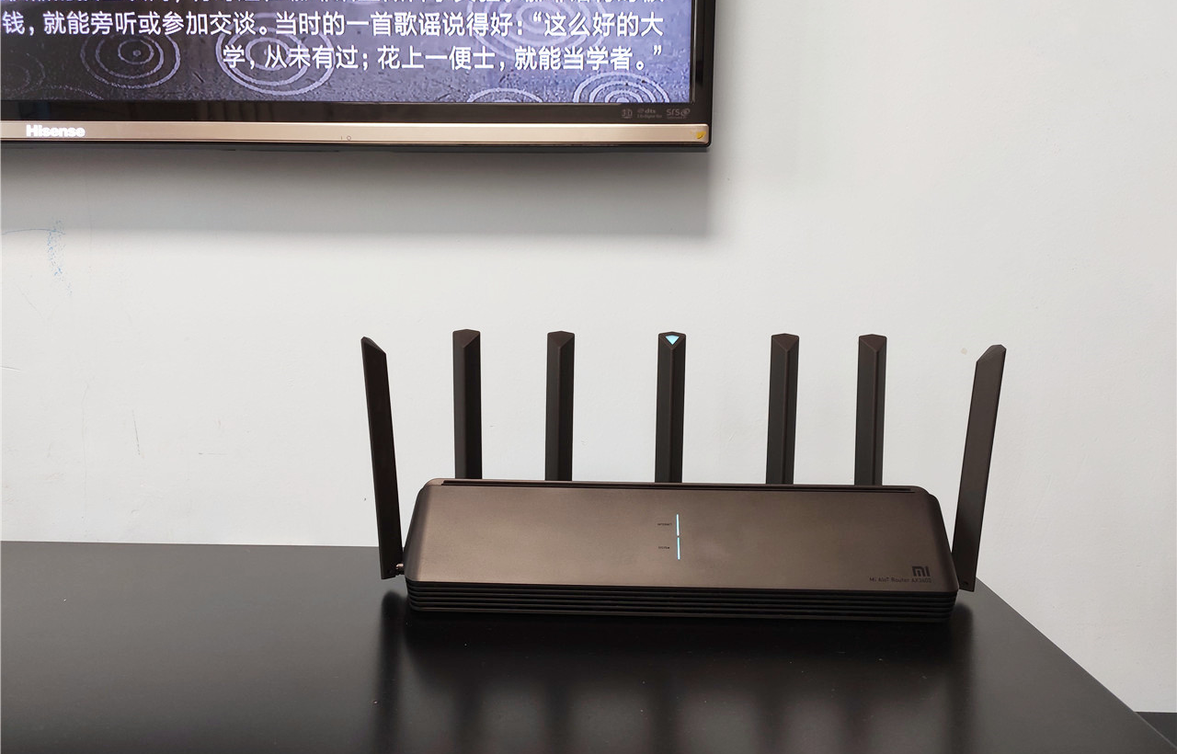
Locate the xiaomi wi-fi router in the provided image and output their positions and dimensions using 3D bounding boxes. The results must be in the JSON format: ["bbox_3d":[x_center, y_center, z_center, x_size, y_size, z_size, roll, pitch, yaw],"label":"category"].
[{"bbox_3d":[0.061,0.059,0.596,0.422,0.177,0.131,1,8,1],"label":"xiaomi wi-fi router"}]

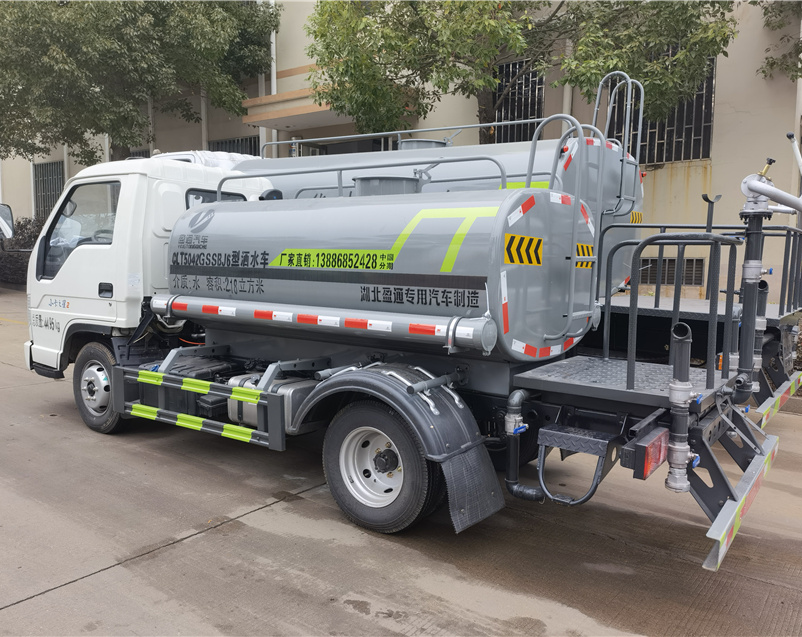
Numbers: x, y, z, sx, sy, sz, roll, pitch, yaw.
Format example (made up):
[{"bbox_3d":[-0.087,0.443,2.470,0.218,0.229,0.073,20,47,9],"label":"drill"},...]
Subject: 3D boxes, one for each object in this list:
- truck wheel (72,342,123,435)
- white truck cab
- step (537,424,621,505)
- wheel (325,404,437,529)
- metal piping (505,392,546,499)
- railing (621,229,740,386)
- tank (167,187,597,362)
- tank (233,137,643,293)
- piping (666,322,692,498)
[{"bbox_3d":[-2.210,0.513,5.017,0.685,0.685,0.194,5,6,35],"label":"truck wheel"},{"bbox_3d":[-2.016,-0.400,5.643,1.734,1.683,1.632,5,6,35],"label":"white truck cab"},{"bbox_3d":[0.804,0.664,2.976,0.326,0.326,0.173,5,6,35],"label":"step"},{"bbox_3d":[-0.092,0.756,3.455,0.685,0.685,0.194,5,6,35],"label":"wheel"},{"bbox_3d":[0.609,0.609,3.206,0.214,0.541,0.133,5,6,35],"label":"metal piping"},{"bbox_3d":[1.417,-0.043,3.218,0.367,0.714,0.898,5,6,35],"label":"railing"},{"bbox_3d":[-0.131,-0.319,4.299,2.468,0.908,1.469,5,6,35],"label":"tank"},{"bbox_3d":[0.196,-1.024,6.840,4.009,1.295,1.907,7,7,37],"label":"tank"},{"bbox_3d":[1.143,0.362,2.703,0.112,0.704,0.117,5,6,35],"label":"piping"}]

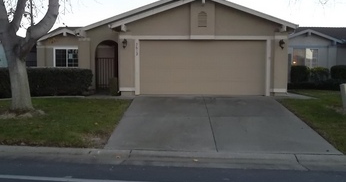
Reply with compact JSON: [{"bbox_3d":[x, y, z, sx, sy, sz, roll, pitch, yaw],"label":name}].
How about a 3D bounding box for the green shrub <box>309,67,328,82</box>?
[{"bbox_3d":[7.516,-0.783,16.500,0.980,0.880,0.900,0,5,2],"label":"green shrub"}]

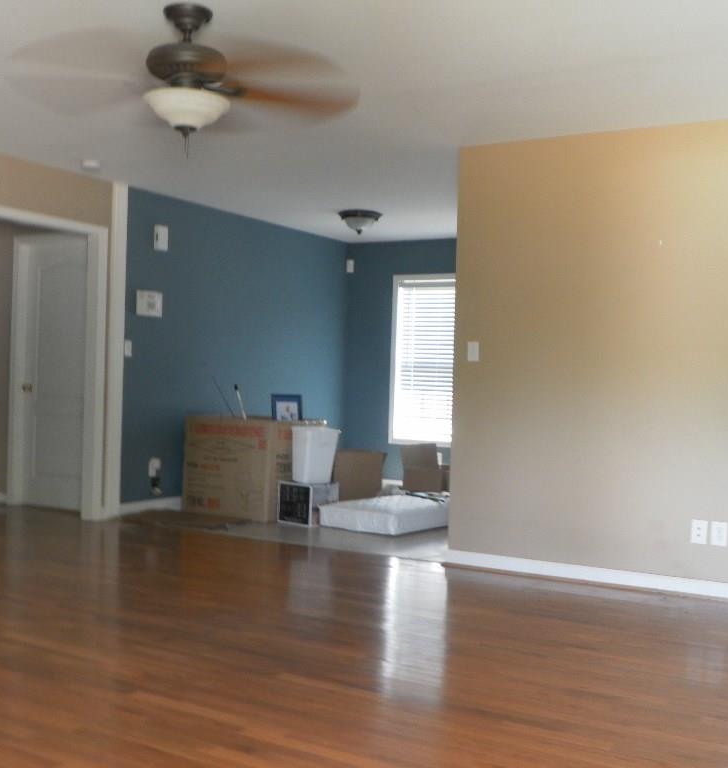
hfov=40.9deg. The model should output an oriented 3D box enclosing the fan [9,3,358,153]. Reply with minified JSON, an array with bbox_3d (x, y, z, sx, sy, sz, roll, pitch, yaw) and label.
[{"bbox_3d":[-0.677,-1.153,3.721,1.320,0.530,1.320,2,0,0],"label":"fan"}]

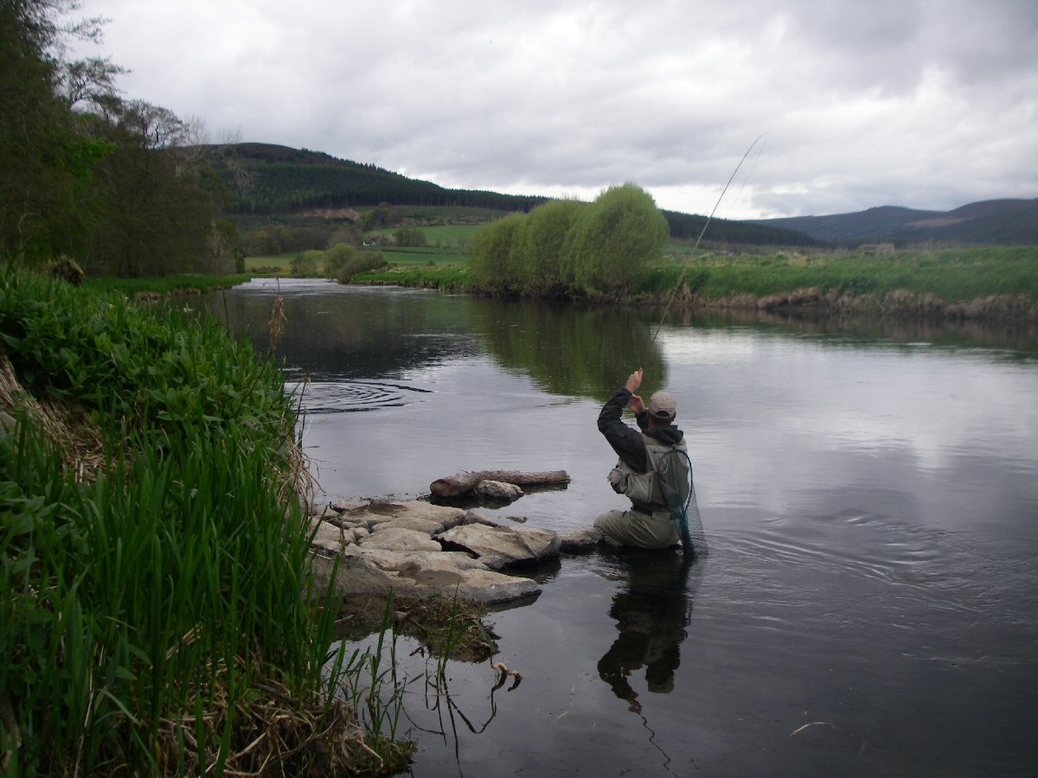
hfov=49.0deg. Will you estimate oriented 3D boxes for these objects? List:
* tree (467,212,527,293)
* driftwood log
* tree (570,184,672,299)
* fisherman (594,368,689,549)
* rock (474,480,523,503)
[{"bbox_3d":[-1.300,-9.385,78.450,4.600,5.600,4.600,0,6,0],"label":"tree"},{"bbox_3d":[-0.125,0.708,8.721,1.140,0.170,0.240,-3,7,-25],"label":"driftwood log"},{"bbox_3d":[5.600,-8.535,65.970,5.600,6.400,5.400,0,6,0],"label":"tree"},{"bbox_3d":[0.750,0.464,7.016,0.520,1.150,0.640,-5,8,-42],"label":"fisherman"},{"bbox_3d":[-0.145,0.744,8.473,0.360,0.130,0.250,0,6,0],"label":"rock"}]

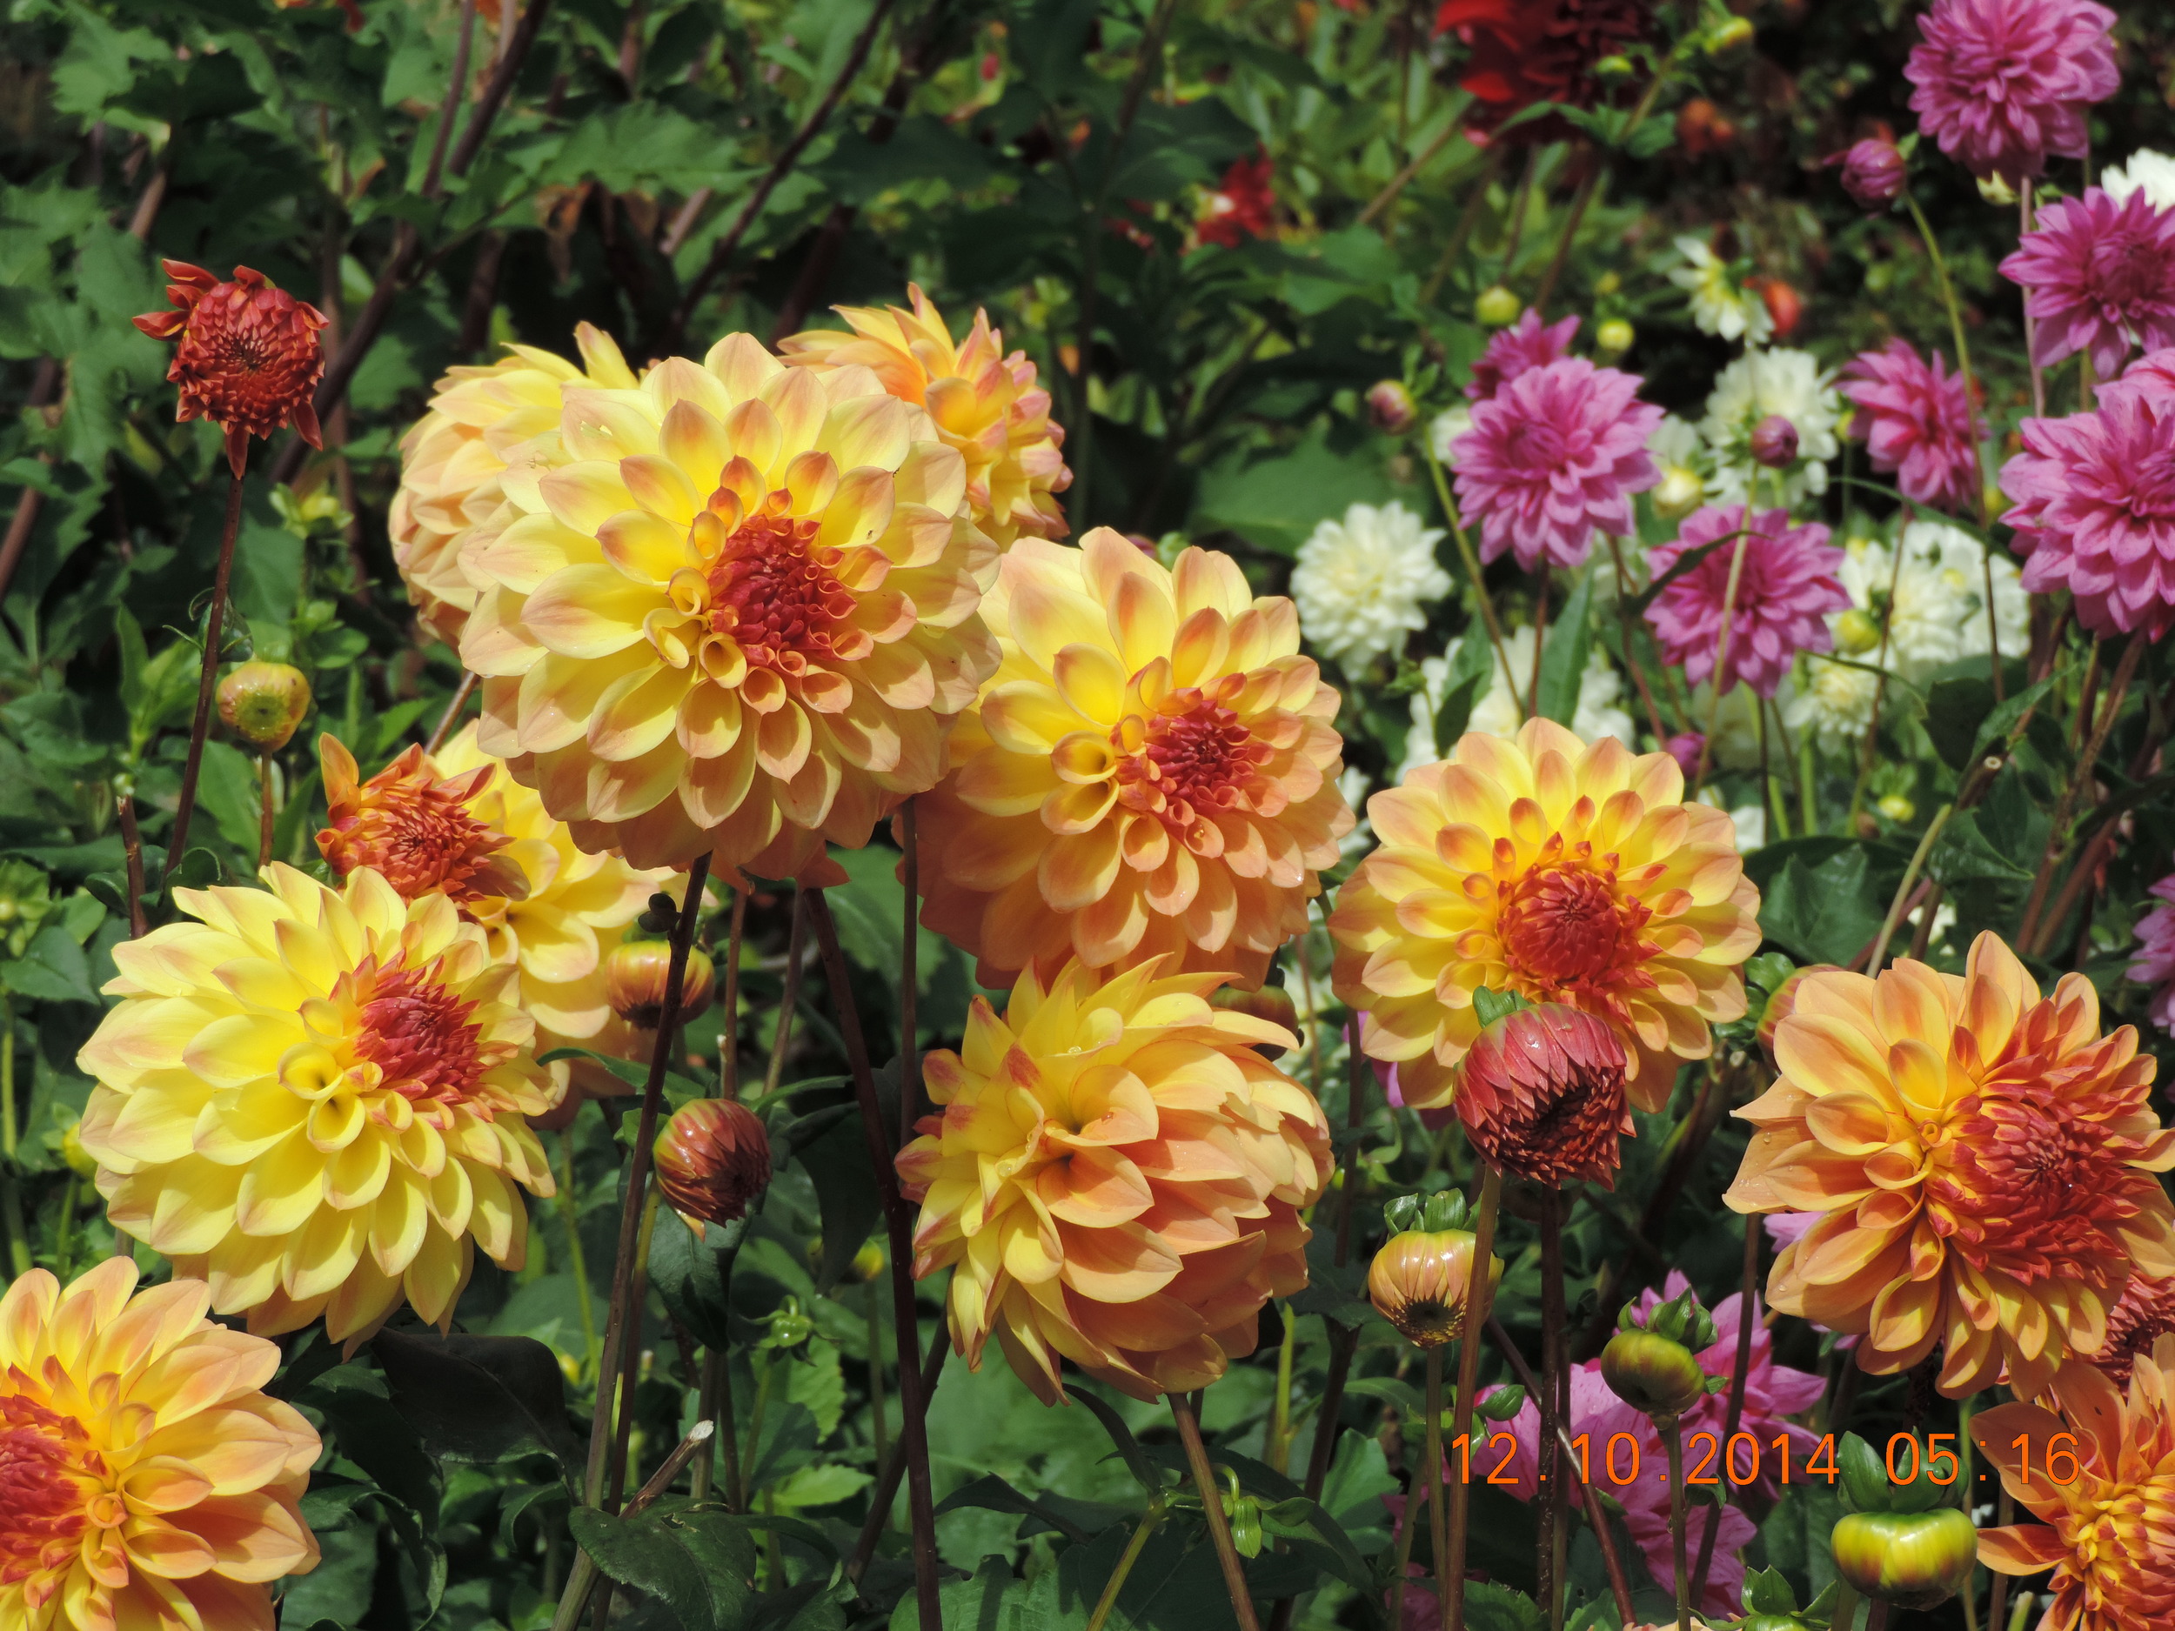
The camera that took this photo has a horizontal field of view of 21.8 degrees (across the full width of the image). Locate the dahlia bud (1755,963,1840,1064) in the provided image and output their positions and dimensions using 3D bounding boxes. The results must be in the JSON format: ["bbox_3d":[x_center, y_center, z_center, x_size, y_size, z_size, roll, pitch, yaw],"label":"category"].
[{"bbox_3d":[0.211,0.060,1.650,0.031,0.032,0.032,0,15,0],"label":"dahlia bud"}]

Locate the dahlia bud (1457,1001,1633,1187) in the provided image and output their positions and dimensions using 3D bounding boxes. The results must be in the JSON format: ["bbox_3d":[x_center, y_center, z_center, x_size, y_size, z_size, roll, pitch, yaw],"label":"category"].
[{"bbox_3d":[0.117,0.072,1.450,0.044,0.046,0.045,-1,24,-4],"label":"dahlia bud"}]

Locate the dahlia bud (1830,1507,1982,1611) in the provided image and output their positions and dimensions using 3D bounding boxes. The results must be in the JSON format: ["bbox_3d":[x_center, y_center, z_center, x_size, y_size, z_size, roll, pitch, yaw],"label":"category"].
[{"bbox_3d":[0.196,0.179,1.360,0.035,0.025,0.033,0,16,0],"label":"dahlia bud"}]

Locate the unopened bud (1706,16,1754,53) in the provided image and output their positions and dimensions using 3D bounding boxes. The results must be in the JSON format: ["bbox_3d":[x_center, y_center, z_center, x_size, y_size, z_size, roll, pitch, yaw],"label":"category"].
[{"bbox_3d":[0.329,-0.401,2.900,0.025,0.021,0.025,0,14,0],"label":"unopened bud"}]

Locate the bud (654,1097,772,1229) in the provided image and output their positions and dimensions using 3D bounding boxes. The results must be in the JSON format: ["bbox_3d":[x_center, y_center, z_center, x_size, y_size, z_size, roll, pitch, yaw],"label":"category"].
[{"bbox_3d":[-0.106,0.098,1.600,0.034,0.036,0.034,0,14,0],"label":"bud"}]

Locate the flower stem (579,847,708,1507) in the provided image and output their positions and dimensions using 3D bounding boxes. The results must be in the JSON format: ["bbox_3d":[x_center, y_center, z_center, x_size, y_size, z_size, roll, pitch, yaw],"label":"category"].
[{"bbox_3d":[-0.117,0.097,1.500,0.009,0.180,0.009,10,11,-2],"label":"flower stem"}]

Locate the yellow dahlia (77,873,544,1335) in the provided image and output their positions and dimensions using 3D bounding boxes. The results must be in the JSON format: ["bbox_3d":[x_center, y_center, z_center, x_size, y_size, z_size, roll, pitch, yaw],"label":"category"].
[{"bbox_3d":[-0.207,0.077,1.520,0.130,0.130,0.075,-8,-12,-30],"label":"yellow dahlia"}]

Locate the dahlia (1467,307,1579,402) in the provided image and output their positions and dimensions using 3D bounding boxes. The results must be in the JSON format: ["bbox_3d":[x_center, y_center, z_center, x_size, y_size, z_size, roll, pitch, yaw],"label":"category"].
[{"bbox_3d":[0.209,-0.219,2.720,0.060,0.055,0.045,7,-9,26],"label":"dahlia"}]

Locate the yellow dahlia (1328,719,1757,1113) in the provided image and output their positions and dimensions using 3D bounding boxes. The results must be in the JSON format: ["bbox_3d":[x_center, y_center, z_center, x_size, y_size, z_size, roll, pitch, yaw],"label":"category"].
[{"bbox_3d":[0.125,0.027,1.550,0.117,0.109,0.060,-2,-3,-7],"label":"yellow dahlia"}]

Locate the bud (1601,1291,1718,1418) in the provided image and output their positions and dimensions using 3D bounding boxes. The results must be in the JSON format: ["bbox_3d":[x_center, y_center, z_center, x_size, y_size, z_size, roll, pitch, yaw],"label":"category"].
[{"bbox_3d":[0.150,0.141,1.480,0.030,0.034,0.029,9,12,0],"label":"bud"}]

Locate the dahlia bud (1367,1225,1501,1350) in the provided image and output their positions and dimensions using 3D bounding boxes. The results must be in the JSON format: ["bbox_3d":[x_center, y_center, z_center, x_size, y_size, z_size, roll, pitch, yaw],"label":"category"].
[{"bbox_3d":[0.095,0.129,1.550,0.036,0.035,0.035,-1,14,-3],"label":"dahlia bud"}]

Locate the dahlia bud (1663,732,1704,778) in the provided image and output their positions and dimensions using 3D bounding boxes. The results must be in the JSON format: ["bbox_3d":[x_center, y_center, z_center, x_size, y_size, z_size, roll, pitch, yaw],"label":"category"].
[{"bbox_3d":[0.248,-0.026,2.350,0.019,0.020,0.019,0,14,0],"label":"dahlia bud"}]

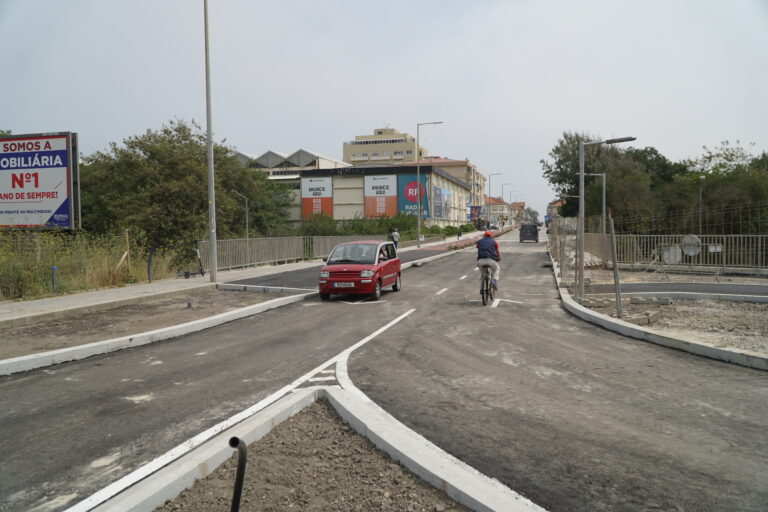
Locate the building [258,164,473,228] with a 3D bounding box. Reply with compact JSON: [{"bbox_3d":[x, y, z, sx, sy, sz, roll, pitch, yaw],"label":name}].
[{"bbox_3d":[0.036,-8.533,103.389,25.500,10.149,42.000,0,3,16],"label":"building"}]

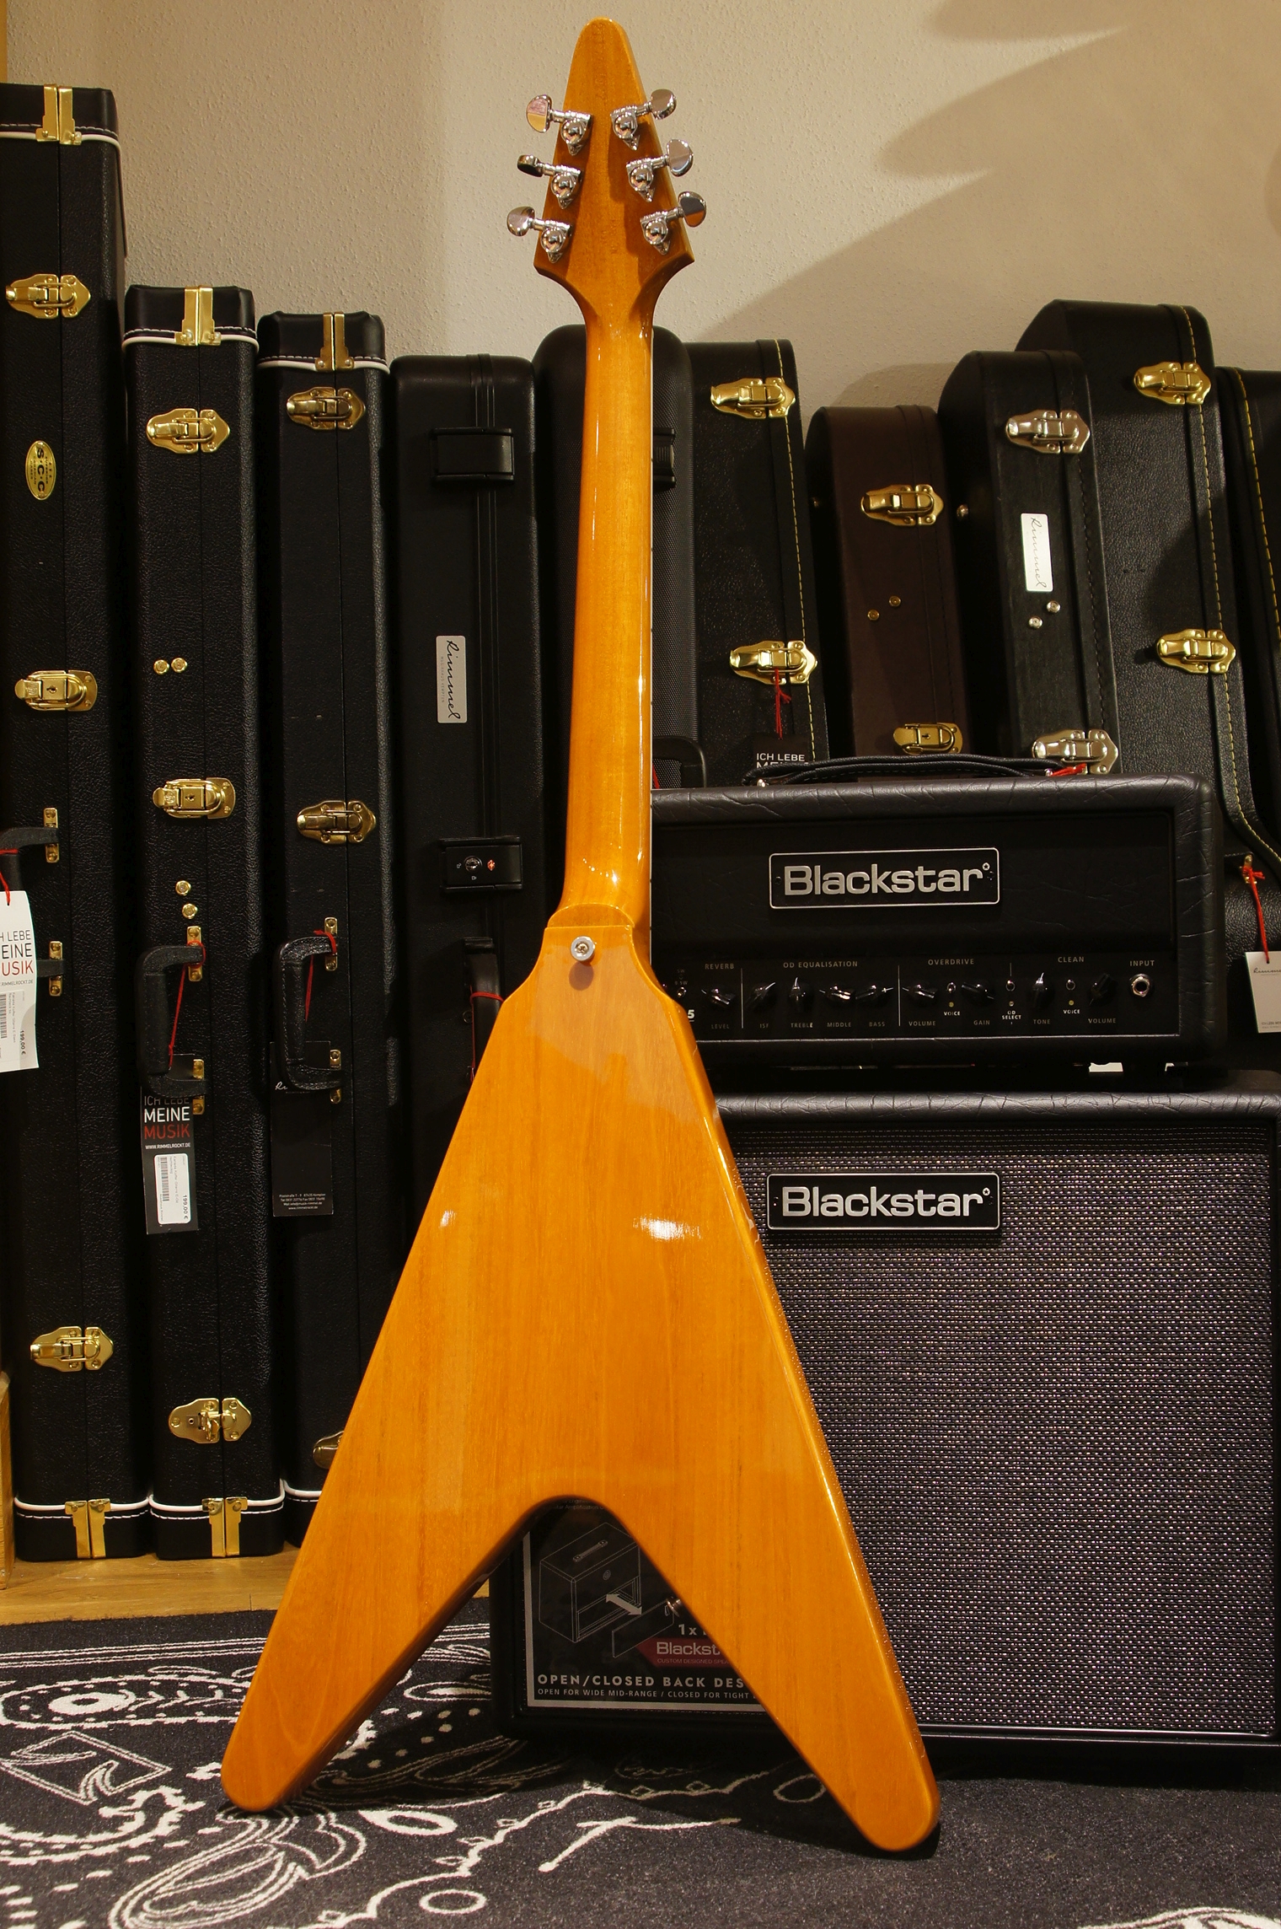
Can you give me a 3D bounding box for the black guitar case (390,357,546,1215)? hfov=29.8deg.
[{"bbox_3d":[-0.145,-0.014,2.236,0.120,1.012,0.350,-2,1,-3],"label":"black guitar case"}]

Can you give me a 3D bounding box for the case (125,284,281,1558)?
[{"bbox_3d":[-0.378,-0.038,2.227,0.112,1.077,0.360,-1,1,-3],"label":"case"}]

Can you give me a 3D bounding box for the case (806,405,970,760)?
[{"bbox_3d":[0.250,-0.006,2.268,0.108,0.982,0.370,-5,1,-3],"label":"case"}]

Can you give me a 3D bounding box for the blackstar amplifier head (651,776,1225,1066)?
[{"bbox_3d":[0.173,-0.022,1.627,0.420,0.193,0.190,-1,1,9],"label":"blackstar amplifier head"}]

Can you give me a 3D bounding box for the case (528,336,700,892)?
[{"bbox_3d":[-0.018,-0.030,2.252,0.132,1.039,0.360,-1,1,-3],"label":"case"}]

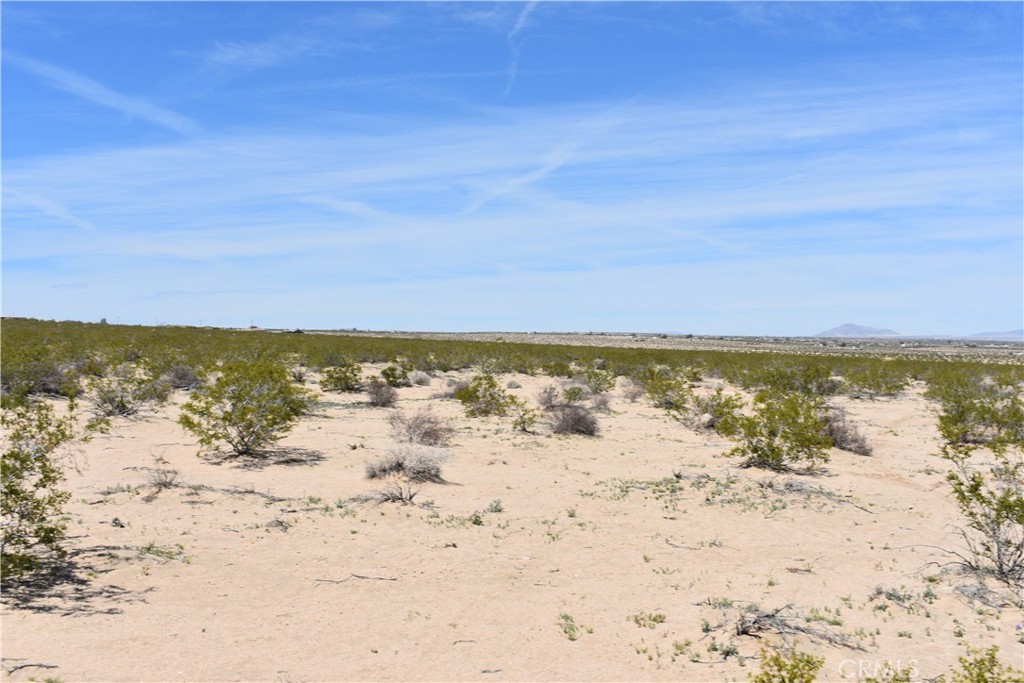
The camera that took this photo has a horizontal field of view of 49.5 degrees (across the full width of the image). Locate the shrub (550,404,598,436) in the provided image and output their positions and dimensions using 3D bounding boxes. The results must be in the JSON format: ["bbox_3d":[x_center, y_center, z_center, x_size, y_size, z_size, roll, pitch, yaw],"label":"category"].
[{"bbox_3d":[1.003,1.268,17.800,0.755,0.498,0.720,0,0,0],"label":"shrub"}]

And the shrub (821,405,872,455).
[{"bbox_3d":[4.724,1.235,15.751,0.795,0.653,0.716,0,0,0],"label":"shrub"}]

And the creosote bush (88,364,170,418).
[{"bbox_3d":[-7.071,0.923,20.481,1.495,0.923,1.346,1,0,0],"label":"creosote bush"}]

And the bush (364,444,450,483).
[{"bbox_3d":[-1.198,1.390,12.535,0.915,0.407,0.824,1,0,0],"label":"bush"}]

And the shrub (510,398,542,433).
[{"bbox_3d":[0.255,1.223,18.712,0.557,0.557,0.501,0,0,0],"label":"shrub"}]

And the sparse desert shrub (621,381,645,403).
[{"bbox_3d":[3.476,1.445,31.739,0.601,0.601,0.541,1,0,0],"label":"sparse desert shrub"}]

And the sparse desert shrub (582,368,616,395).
[{"bbox_3d":[2.496,1.121,31.077,0.868,0.672,0.782,0,0,0],"label":"sparse desert shrub"}]

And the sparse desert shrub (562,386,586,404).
[{"bbox_3d":[1.455,1.257,25.585,0.577,0.438,0.519,0,0,0],"label":"sparse desert shrub"}]

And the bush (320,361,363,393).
[{"bbox_3d":[-4.902,1.057,31.894,1.207,0.791,1.087,1,0,0],"label":"bush"}]

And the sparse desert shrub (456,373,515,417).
[{"bbox_3d":[-0.552,1.070,22.387,1.130,0.807,0.961,0,0,0],"label":"sparse desert shrub"}]

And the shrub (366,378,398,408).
[{"bbox_3d":[-2.893,1.145,24.896,0.696,0.583,0.661,0,0,0],"label":"shrub"}]

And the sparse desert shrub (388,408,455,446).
[{"bbox_3d":[-1.363,1.299,16.800,0.984,0.568,0.886,1,0,0],"label":"sparse desert shrub"}]

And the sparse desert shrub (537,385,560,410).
[{"bbox_3d":[0.817,1.212,24.436,0.507,0.529,0.481,0,0,0],"label":"sparse desert shrub"}]

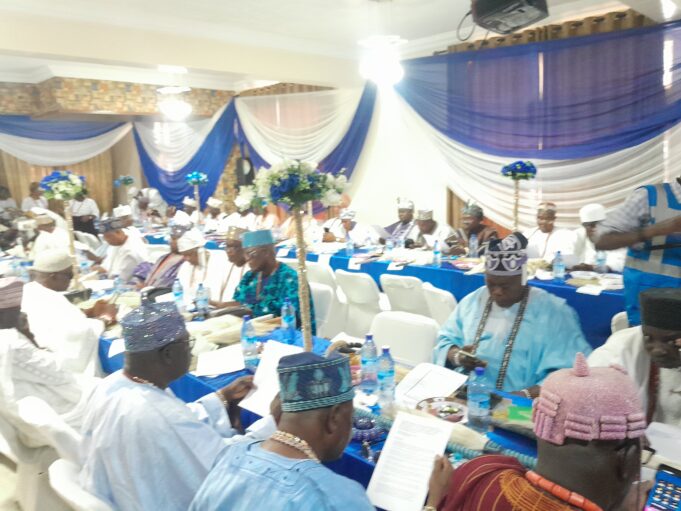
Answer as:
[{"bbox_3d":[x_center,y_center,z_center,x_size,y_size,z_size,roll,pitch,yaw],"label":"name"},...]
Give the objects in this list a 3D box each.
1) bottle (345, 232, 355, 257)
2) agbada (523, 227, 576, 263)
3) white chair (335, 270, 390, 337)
[{"bbox_3d":[0.097,-0.115,5.386,0.073,0.245,0.073,6,12,39],"label":"bottle"},{"bbox_3d":[2.037,0.011,5.020,0.600,0.620,0.420,6,12,39],"label":"agbada"},{"bbox_3d":[0.292,0.547,4.289,0.450,0.890,0.520,5,11,45],"label":"white chair"}]

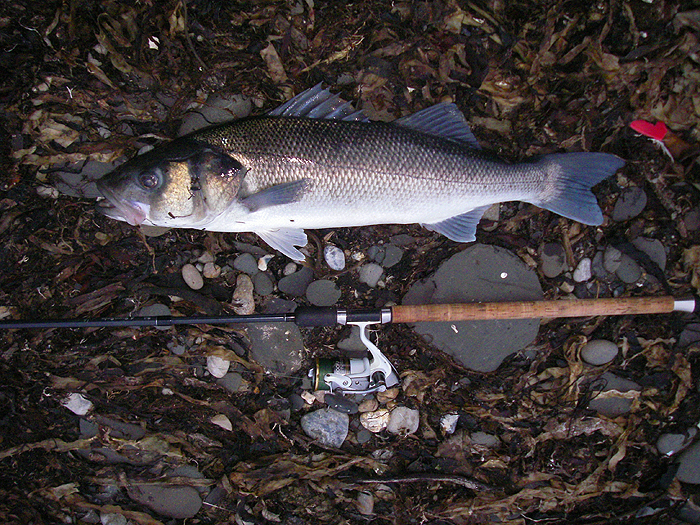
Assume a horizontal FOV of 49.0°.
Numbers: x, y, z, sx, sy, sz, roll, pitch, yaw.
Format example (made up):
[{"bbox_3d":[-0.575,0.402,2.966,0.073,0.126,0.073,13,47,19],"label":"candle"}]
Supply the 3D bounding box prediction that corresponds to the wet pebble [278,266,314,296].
[{"bbox_3d":[-0.068,0.027,1.024,0.050,0.016,0.032,-31,80,-6],"label":"wet pebble"}]

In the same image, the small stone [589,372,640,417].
[{"bbox_3d":[0.353,0.176,1.022,0.070,0.025,0.056,11,79,2],"label":"small stone"}]

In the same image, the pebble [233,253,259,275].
[{"bbox_3d":[-0.142,0.003,1.054,0.037,0.018,0.029,29,80,6],"label":"pebble"}]

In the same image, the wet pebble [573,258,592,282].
[{"bbox_3d":[0.320,0.011,1.056,0.022,0.017,0.035,24,79,5],"label":"wet pebble"}]

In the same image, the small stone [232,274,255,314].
[{"bbox_3d":[-0.145,0.044,1.050,0.029,0.021,0.056,-5,79,-1],"label":"small stone"}]

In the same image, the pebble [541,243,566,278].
[{"bbox_3d":[0.280,-0.003,1.059,0.033,0.020,0.048,-3,78,-1],"label":"pebble"}]

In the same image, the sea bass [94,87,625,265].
[{"bbox_3d":[0.013,-0.115,0.985,0.676,0.080,0.218,-2,78,0],"label":"sea bass"}]

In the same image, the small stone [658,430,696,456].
[{"bbox_3d":[0.404,0.225,0.954,0.048,0.018,0.030,-17,79,-4],"label":"small stone"}]

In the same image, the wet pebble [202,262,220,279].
[{"bbox_3d":[-0.184,0.011,1.028,0.024,0.014,0.020,0,78,0],"label":"wet pebble"}]

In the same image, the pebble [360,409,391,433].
[{"bbox_3d":[0.034,0.208,1.011,0.040,0.021,0.029,-10,78,-2],"label":"pebble"}]

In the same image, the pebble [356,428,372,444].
[{"bbox_3d":[0.018,0.216,0.956,0.017,0.012,0.019,-10,78,-2],"label":"pebble"}]

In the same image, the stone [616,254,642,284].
[{"bbox_3d":[0.382,0.009,1.053,0.034,0.019,0.040,-25,79,-5],"label":"stone"}]

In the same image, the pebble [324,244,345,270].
[{"bbox_3d":[-0.019,-0.006,1.031,0.024,0.016,0.036,-18,79,-4],"label":"pebble"}]

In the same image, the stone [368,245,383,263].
[{"bbox_3d":[0.034,-0.011,1.004,0.017,0.012,0.025,-29,79,-6],"label":"stone"}]

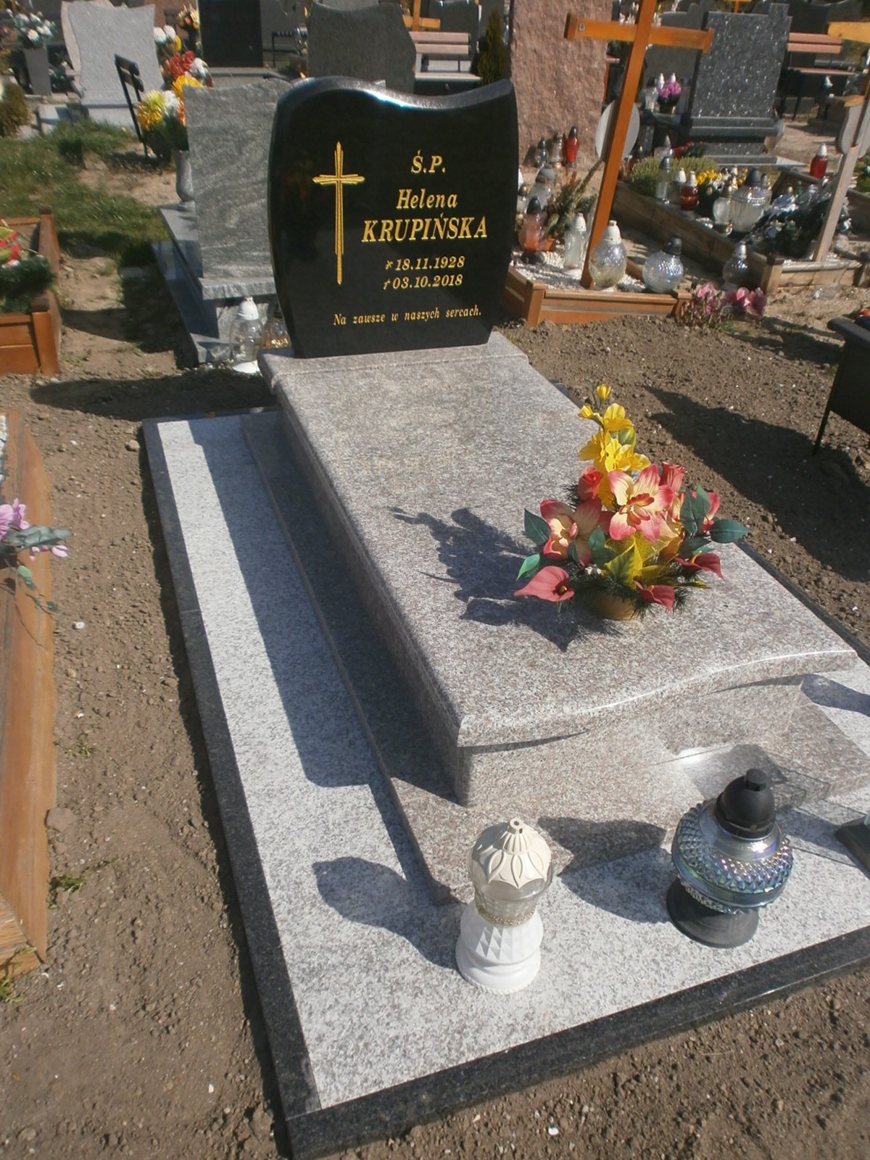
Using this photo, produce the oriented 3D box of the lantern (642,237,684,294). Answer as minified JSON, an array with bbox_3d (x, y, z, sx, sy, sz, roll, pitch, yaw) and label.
[{"bbox_3d":[1.083,-1.511,4.284,0.200,0.235,0.200,-9,36,-17],"label":"lantern"}]

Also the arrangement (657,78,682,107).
[{"bbox_3d":[2.102,-4.326,8.060,0.220,0.250,0.220,9,35,10],"label":"arrangement"}]

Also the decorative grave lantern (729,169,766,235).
[{"bbox_3d":[1.821,-2.203,5.245,0.220,0.320,0.220,-9,36,-17],"label":"decorative grave lantern"}]

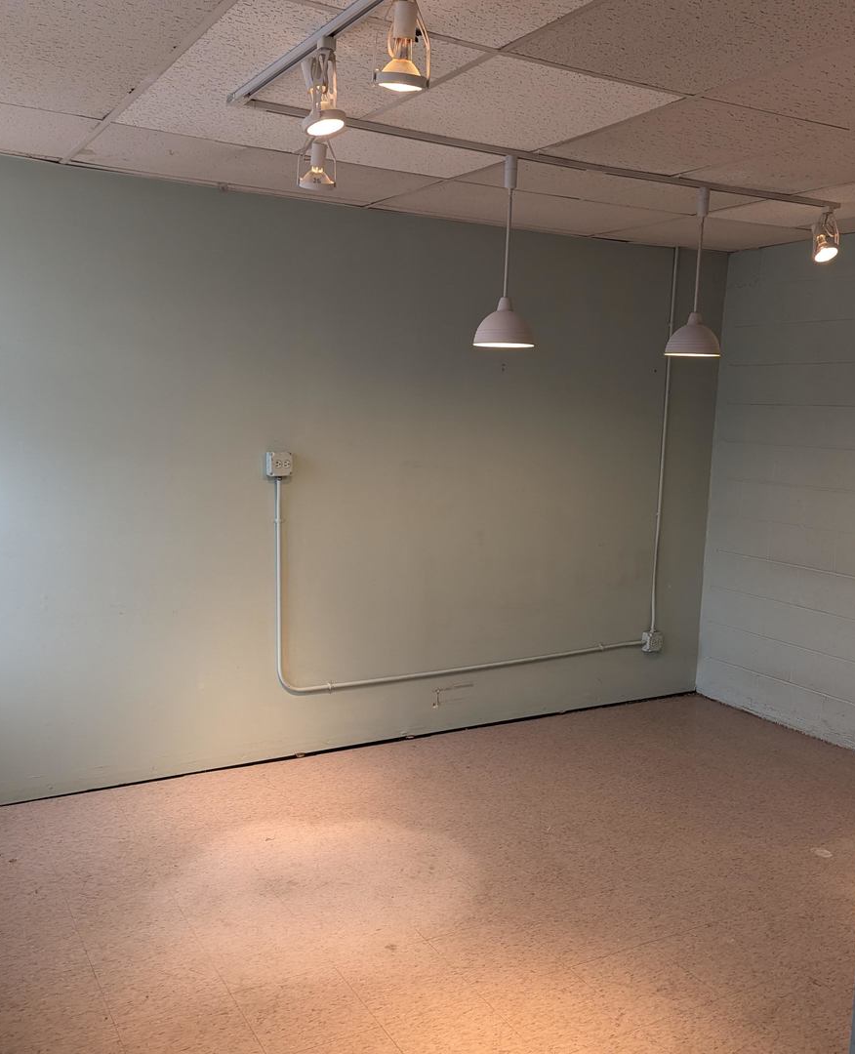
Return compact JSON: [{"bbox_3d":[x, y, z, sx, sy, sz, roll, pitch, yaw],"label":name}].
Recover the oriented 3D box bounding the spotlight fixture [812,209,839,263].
[{"bbox_3d":[1.604,-1.176,3.913,0.105,0.200,0.125,-5,10,-42],"label":"spotlight fixture"}]

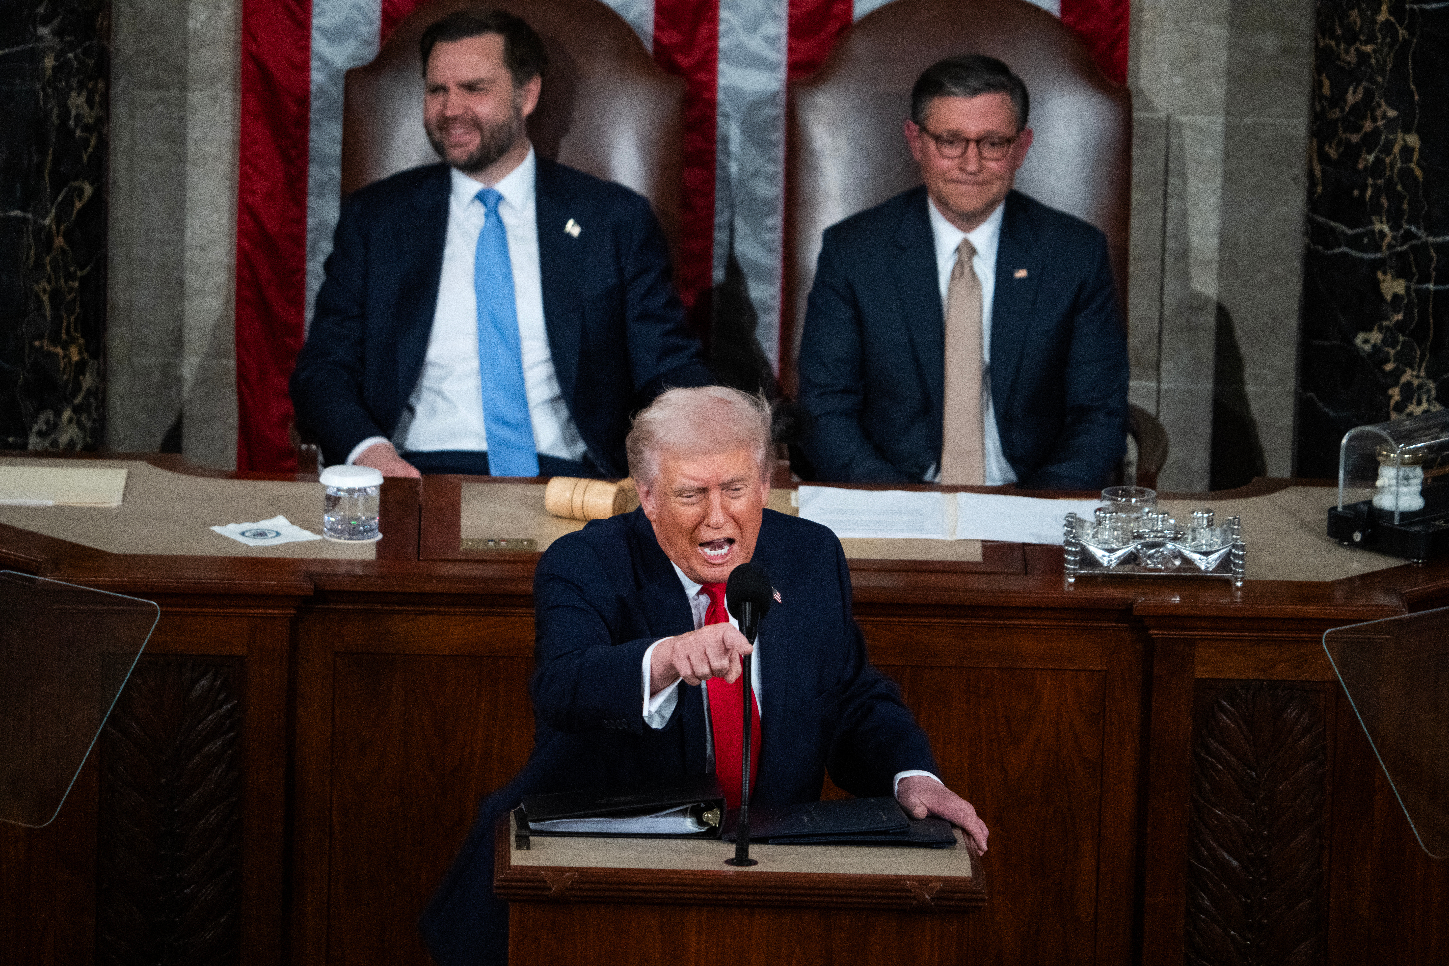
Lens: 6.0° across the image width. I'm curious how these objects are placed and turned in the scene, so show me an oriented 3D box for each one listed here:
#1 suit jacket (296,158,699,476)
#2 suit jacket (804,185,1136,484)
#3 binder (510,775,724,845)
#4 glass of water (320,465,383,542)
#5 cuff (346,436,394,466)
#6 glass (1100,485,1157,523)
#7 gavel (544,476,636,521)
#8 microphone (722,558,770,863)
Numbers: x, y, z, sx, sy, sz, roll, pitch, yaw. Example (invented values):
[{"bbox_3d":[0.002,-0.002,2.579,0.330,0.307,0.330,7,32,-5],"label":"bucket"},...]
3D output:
[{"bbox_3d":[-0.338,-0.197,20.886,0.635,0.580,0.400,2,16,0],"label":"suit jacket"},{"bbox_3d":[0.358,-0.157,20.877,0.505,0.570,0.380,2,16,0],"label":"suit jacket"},{"bbox_3d":[-0.143,0.441,19.160,0.277,0.058,0.290,1,8,-2],"label":"binder"},{"bbox_3d":[-0.546,0.029,20.347,0.094,0.093,0.094,2,16,0],"label":"glass of water"},{"bbox_3d":[-0.529,-0.046,20.774,0.070,0.060,0.060,-9,19,-33],"label":"cuff"},{"bbox_3d":[0.593,0.056,20.378,0.085,0.086,0.085,2,16,0],"label":"glass"},{"bbox_3d":[-0.164,-0.003,20.560,0.120,0.060,0.260,9,17,24],"label":"gavel"},{"bbox_3d":[0.032,0.313,18.792,0.062,0.427,0.068,2,16,0],"label":"microphone"}]

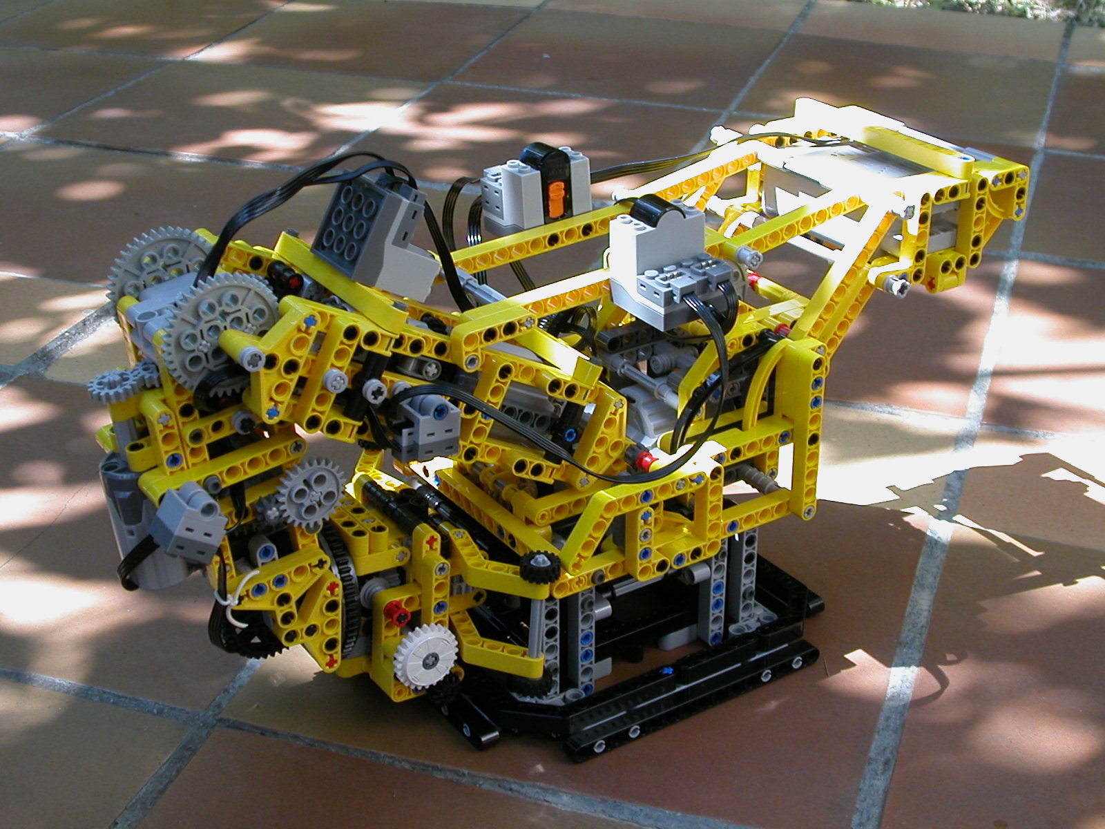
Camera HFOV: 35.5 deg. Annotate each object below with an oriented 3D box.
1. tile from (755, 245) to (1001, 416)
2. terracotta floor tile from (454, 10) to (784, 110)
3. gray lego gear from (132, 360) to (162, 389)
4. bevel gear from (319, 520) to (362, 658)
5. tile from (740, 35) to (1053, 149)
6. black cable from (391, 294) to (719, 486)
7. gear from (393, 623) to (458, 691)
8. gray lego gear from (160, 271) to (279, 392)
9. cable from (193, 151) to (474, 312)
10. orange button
[{"bbox_3d":[0.140,-0.062,1.041,0.240,0.012,0.240,9,28,16],"label":"tile"},{"bbox_3d":[0.064,-0.315,1.548,0.244,0.012,0.255,8,27,15],"label":"terracotta floor tile"},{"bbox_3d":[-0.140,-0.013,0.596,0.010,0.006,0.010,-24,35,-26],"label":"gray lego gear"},{"bbox_3d":[-0.088,0.064,0.646,0.009,0.057,0.057,-11,28,-32],"label":"bevel gear"},{"bbox_3d":[0.299,-0.274,1.471,0.242,0.012,0.250,8,28,16],"label":"tile"},{"bbox_3d":[0.006,-0.002,0.606,0.137,0.067,0.034,-16,31,-30],"label":"black cable"},{"bbox_3d":[-0.046,0.089,0.632,0.025,0.025,0.008,-17,31,-30],"label":"gear"},{"bbox_3d":[-0.107,-0.026,0.560,0.042,0.042,0.007,-17,31,-30],"label":"gray lego gear"},{"bbox_3d":[-0.075,-0.056,0.597,0.115,0.073,0.032,-16,31,-30],"label":"cable"},{"bbox_3d":[0.002,-0.085,0.678,0.007,0.015,0.004,-19,32,-28],"label":"orange button"}]

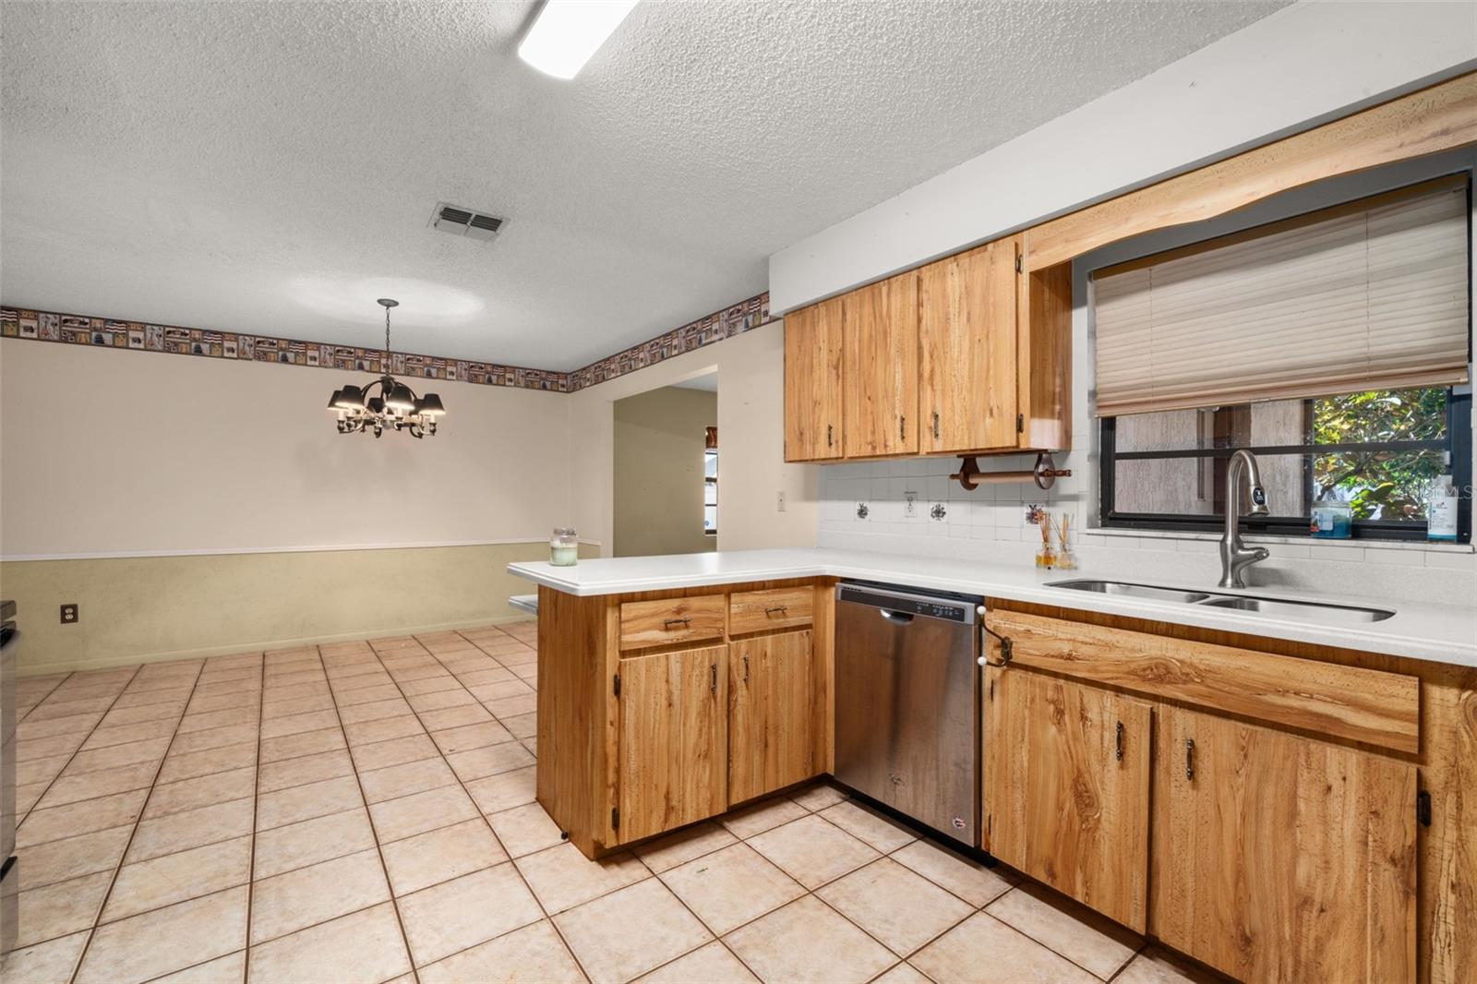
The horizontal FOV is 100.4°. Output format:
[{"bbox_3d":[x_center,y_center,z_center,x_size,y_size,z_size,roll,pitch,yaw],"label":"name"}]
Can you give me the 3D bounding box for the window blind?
[{"bbox_3d":[1.562,-0.537,1.891,0.050,0.530,0.878,1,-1,-37],"label":"window blind"}]

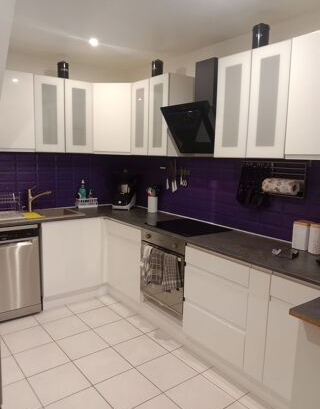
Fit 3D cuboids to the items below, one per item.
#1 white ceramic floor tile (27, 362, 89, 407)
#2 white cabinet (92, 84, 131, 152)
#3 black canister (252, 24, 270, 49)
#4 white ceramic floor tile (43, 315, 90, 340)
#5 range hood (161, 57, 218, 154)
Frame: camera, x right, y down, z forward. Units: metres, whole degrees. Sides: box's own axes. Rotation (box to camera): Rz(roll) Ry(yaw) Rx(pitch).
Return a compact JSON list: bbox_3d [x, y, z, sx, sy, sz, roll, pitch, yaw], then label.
[{"bbox_3d":[-0.688,1.213,2.270,0.333,0.010,0.333,-5,10,-38],"label":"white ceramic floor tile"},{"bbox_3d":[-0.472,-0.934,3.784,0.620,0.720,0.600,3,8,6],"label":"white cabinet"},{"bbox_3d":[0.712,-1.153,2.348,0.111,0.180,0.111,6,9,27],"label":"black canister"},{"bbox_3d":[-0.834,1.094,2.972,0.330,0.010,0.330,-5,11,-38],"label":"white ceramic floor tile"},{"bbox_3d":[0.337,-0.833,2.856,0.400,0.795,0.585,-5,10,-38],"label":"range hood"}]

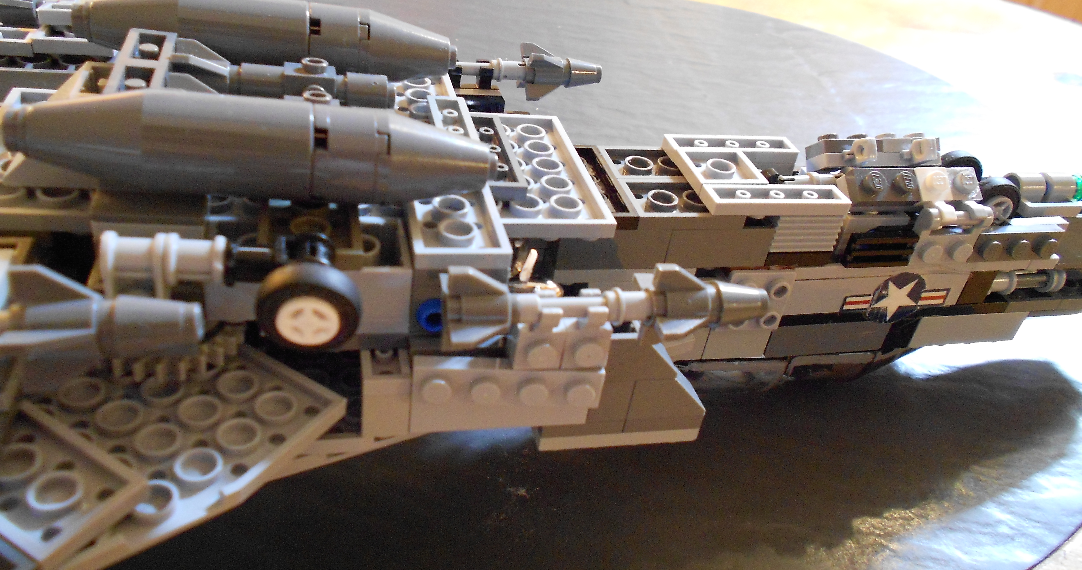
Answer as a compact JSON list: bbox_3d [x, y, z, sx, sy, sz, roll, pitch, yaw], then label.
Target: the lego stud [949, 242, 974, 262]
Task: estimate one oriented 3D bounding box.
[{"bbox_3d":[0.095,-0.008,0.185,0.005,0.005,0.002,-1,35,-14],"label":"lego stud"}]

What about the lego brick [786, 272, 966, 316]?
[{"bbox_3d":[0.078,0.000,0.194,0.048,0.010,0.008,-1,36,-15],"label":"lego brick"}]

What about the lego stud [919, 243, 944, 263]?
[{"bbox_3d":[0.086,-0.007,0.179,0.005,0.005,0.002,-1,35,-15],"label":"lego stud"}]

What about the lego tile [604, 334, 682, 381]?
[{"bbox_3d":[0.017,0.011,0.150,0.016,0.010,0.008,0,34,-15],"label":"lego tile"}]

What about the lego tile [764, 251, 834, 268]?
[{"bbox_3d":[0.056,-0.008,0.184,0.016,0.003,0.008,-1,35,-14],"label":"lego tile"}]

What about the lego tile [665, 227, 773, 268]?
[{"bbox_3d":[0.037,-0.010,0.175,0.024,0.010,0.008,-1,36,-15],"label":"lego tile"}]

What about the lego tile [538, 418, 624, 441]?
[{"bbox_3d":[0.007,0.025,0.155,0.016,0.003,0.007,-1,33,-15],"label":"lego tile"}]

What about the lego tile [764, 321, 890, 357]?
[{"bbox_3d":[0.068,0.011,0.199,0.032,0.010,0.008,-1,36,-15],"label":"lego tile"}]

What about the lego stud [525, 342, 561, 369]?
[{"bbox_3d":[0.000,0.011,0.130,0.005,0.005,0.002,-1,35,-15],"label":"lego stud"}]

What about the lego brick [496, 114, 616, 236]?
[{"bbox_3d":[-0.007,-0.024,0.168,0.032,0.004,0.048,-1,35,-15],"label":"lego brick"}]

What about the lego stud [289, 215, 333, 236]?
[{"bbox_3d":[-0.040,-0.009,0.141,0.006,0.002,0.006,-1,35,-14],"label":"lego stud"}]

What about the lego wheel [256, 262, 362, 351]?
[{"bbox_3d":[-0.033,0.003,0.114,0.014,0.014,0.005,-6,37,-11],"label":"lego wheel"}]

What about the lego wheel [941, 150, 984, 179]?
[{"bbox_3d":[0.104,-0.027,0.204,0.014,0.014,0.004,-8,38,-25],"label":"lego wheel"}]

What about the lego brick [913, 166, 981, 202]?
[{"bbox_3d":[0.093,-0.023,0.187,0.016,0.005,0.008,-2,73,-14],"label":"lego brick"}]

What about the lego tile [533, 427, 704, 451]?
[{"bbox_3d":[0.014,0.027,0.158,0.032,0.003,0.008,-1,35,-14],"label":"lego tile"}]

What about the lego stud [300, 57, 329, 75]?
[{"bbox_3d":[-0.044,-0.042,0.157,0.005,0.002,0.005,-1,35,-14],"label":"lego stud"}]

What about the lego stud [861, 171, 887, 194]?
[{"bbox_3d":[0.074,-0.023,0.180,0.005,0.002,0.005,-1,72,-14],"label":"lego stud"}]

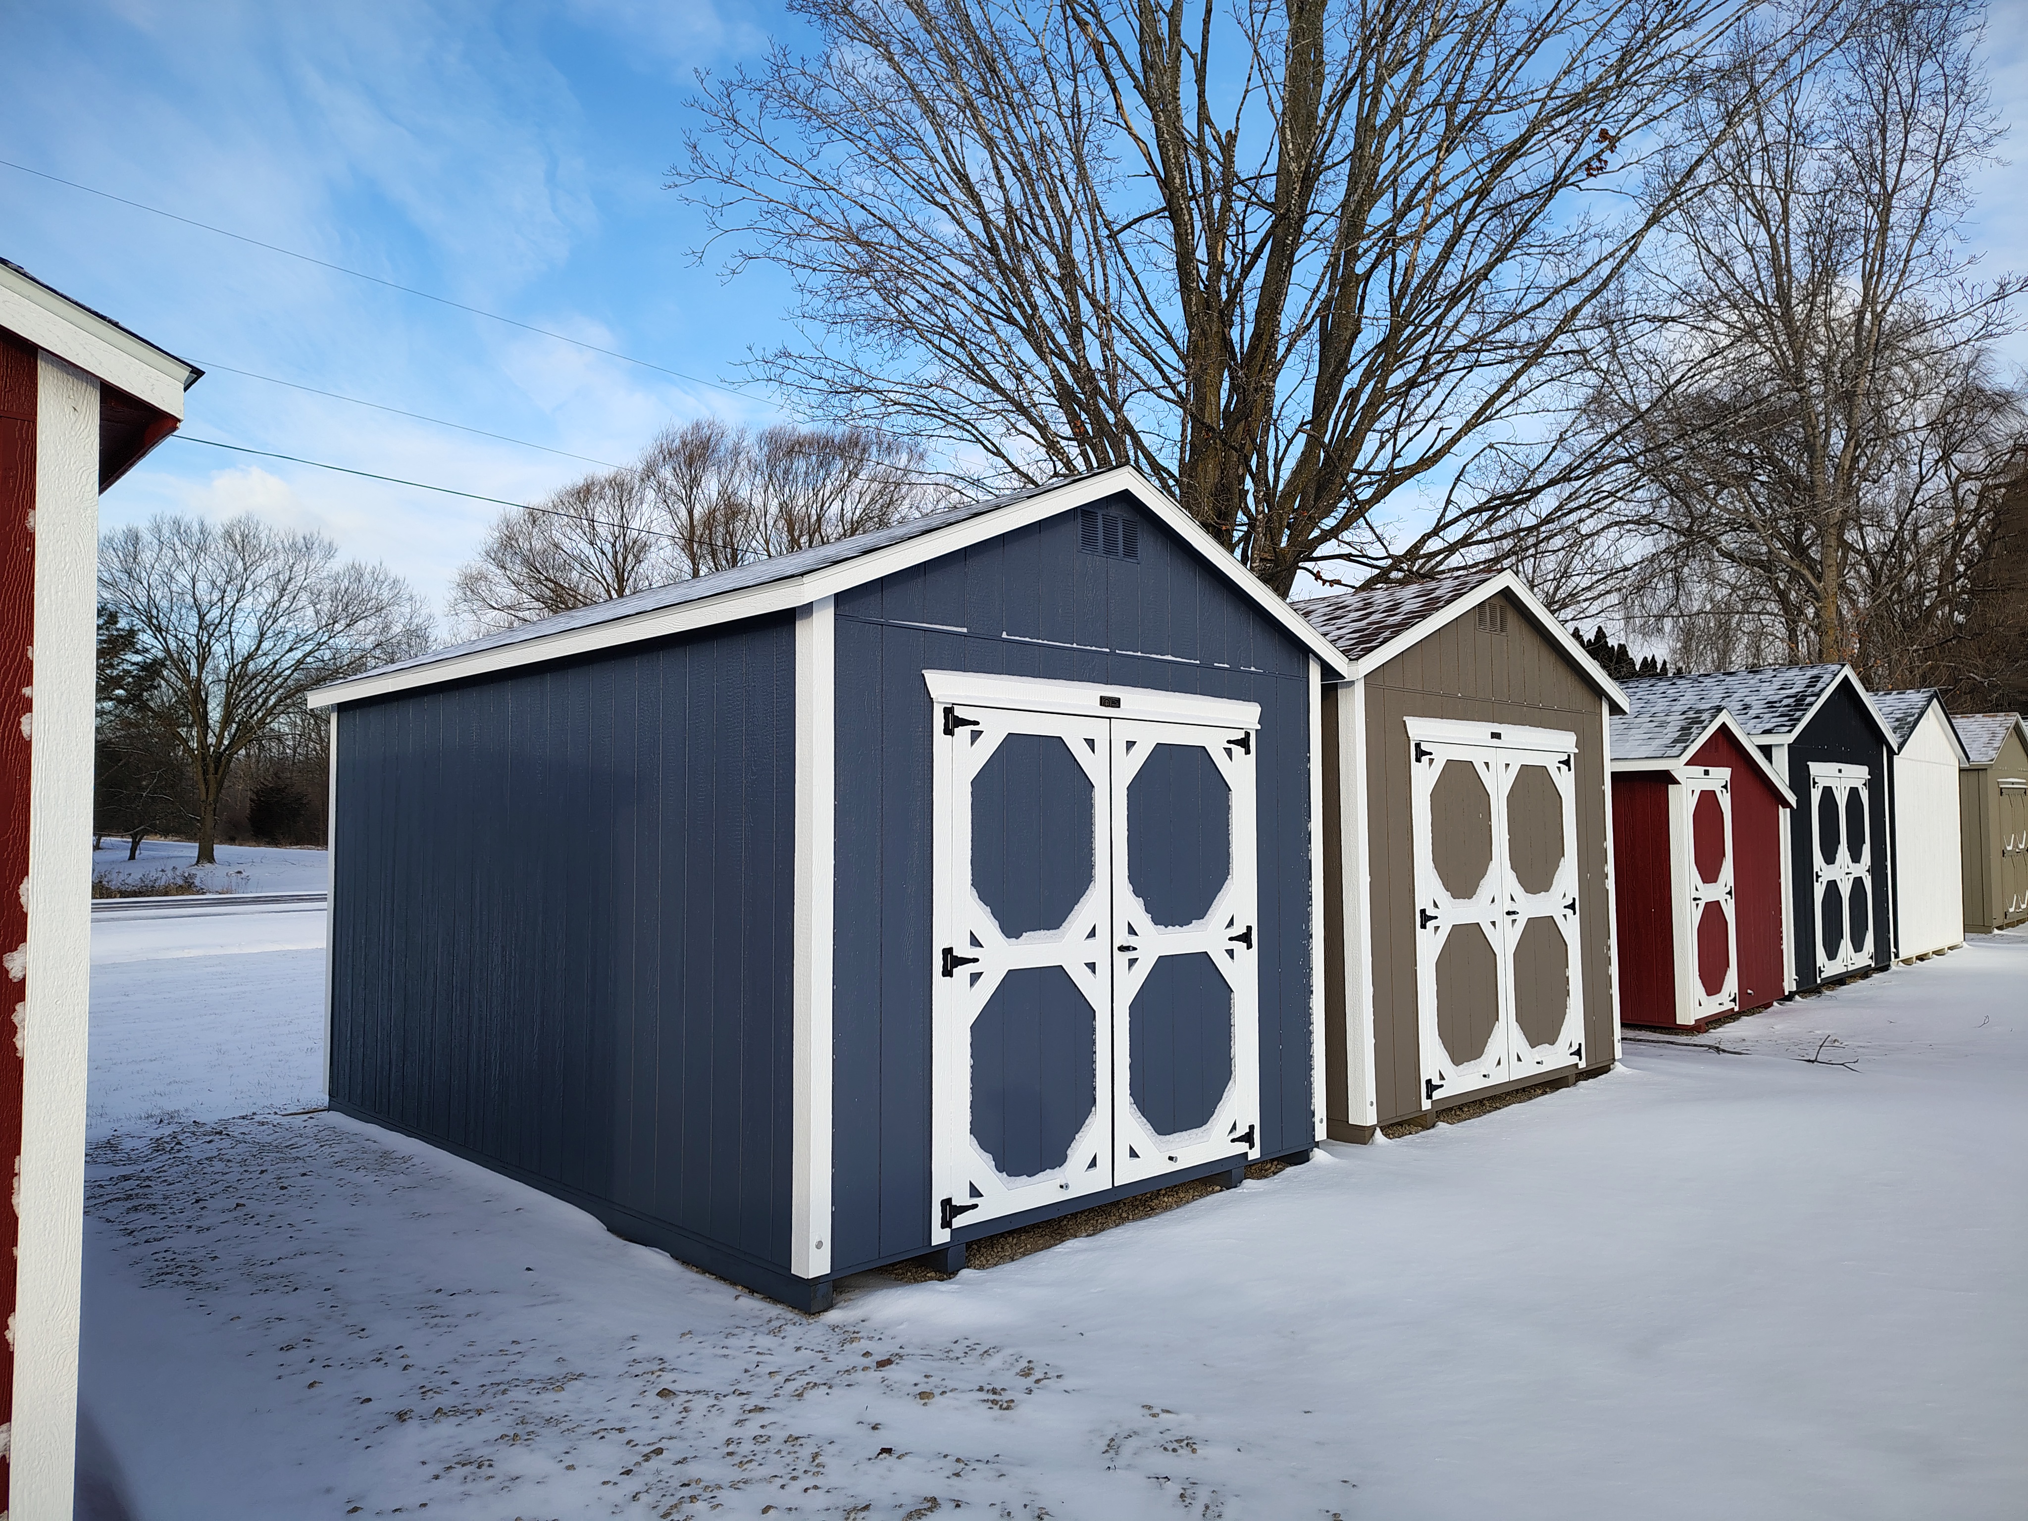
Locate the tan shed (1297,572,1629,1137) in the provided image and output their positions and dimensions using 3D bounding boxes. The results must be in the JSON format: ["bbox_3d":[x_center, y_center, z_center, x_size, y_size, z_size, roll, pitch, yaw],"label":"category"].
[{"bbox_3d":[1.415,0.560,10.016,3.260,3.190,4.600,2,-4,-43],"label":"tan shed"}]

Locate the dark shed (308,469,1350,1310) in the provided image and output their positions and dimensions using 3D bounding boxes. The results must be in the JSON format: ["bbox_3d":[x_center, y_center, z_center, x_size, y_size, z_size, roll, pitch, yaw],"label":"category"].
[{"bbox_3d":[-1.267,0.438,7.611,3.272,3.160,5.050,3,-4,-44],"label":"dark shed"}]

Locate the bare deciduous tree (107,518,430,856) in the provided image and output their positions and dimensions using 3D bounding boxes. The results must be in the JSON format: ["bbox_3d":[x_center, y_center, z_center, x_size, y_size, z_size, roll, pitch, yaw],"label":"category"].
[{"bbox_3d":[-33.990,-3.140,62.000,15.800,15.400,15.500,0,-3,0],"label":"bare deciduous tree"}]

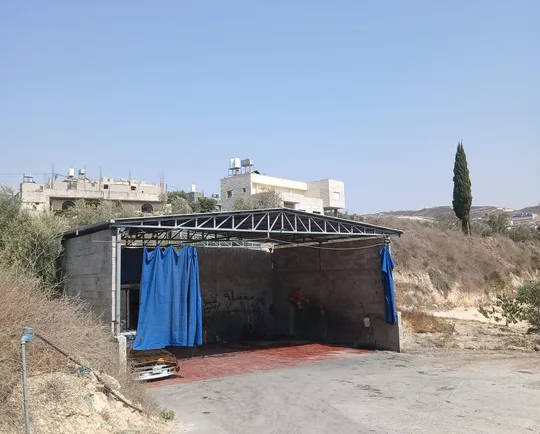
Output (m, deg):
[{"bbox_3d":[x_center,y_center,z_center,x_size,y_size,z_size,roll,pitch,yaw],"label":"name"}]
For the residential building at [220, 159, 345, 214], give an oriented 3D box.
[{"bbox_3d":[2.413,-3.145,86.269,11.800,8.900,16.600,-7,-9,42],"label":"residential building"}]

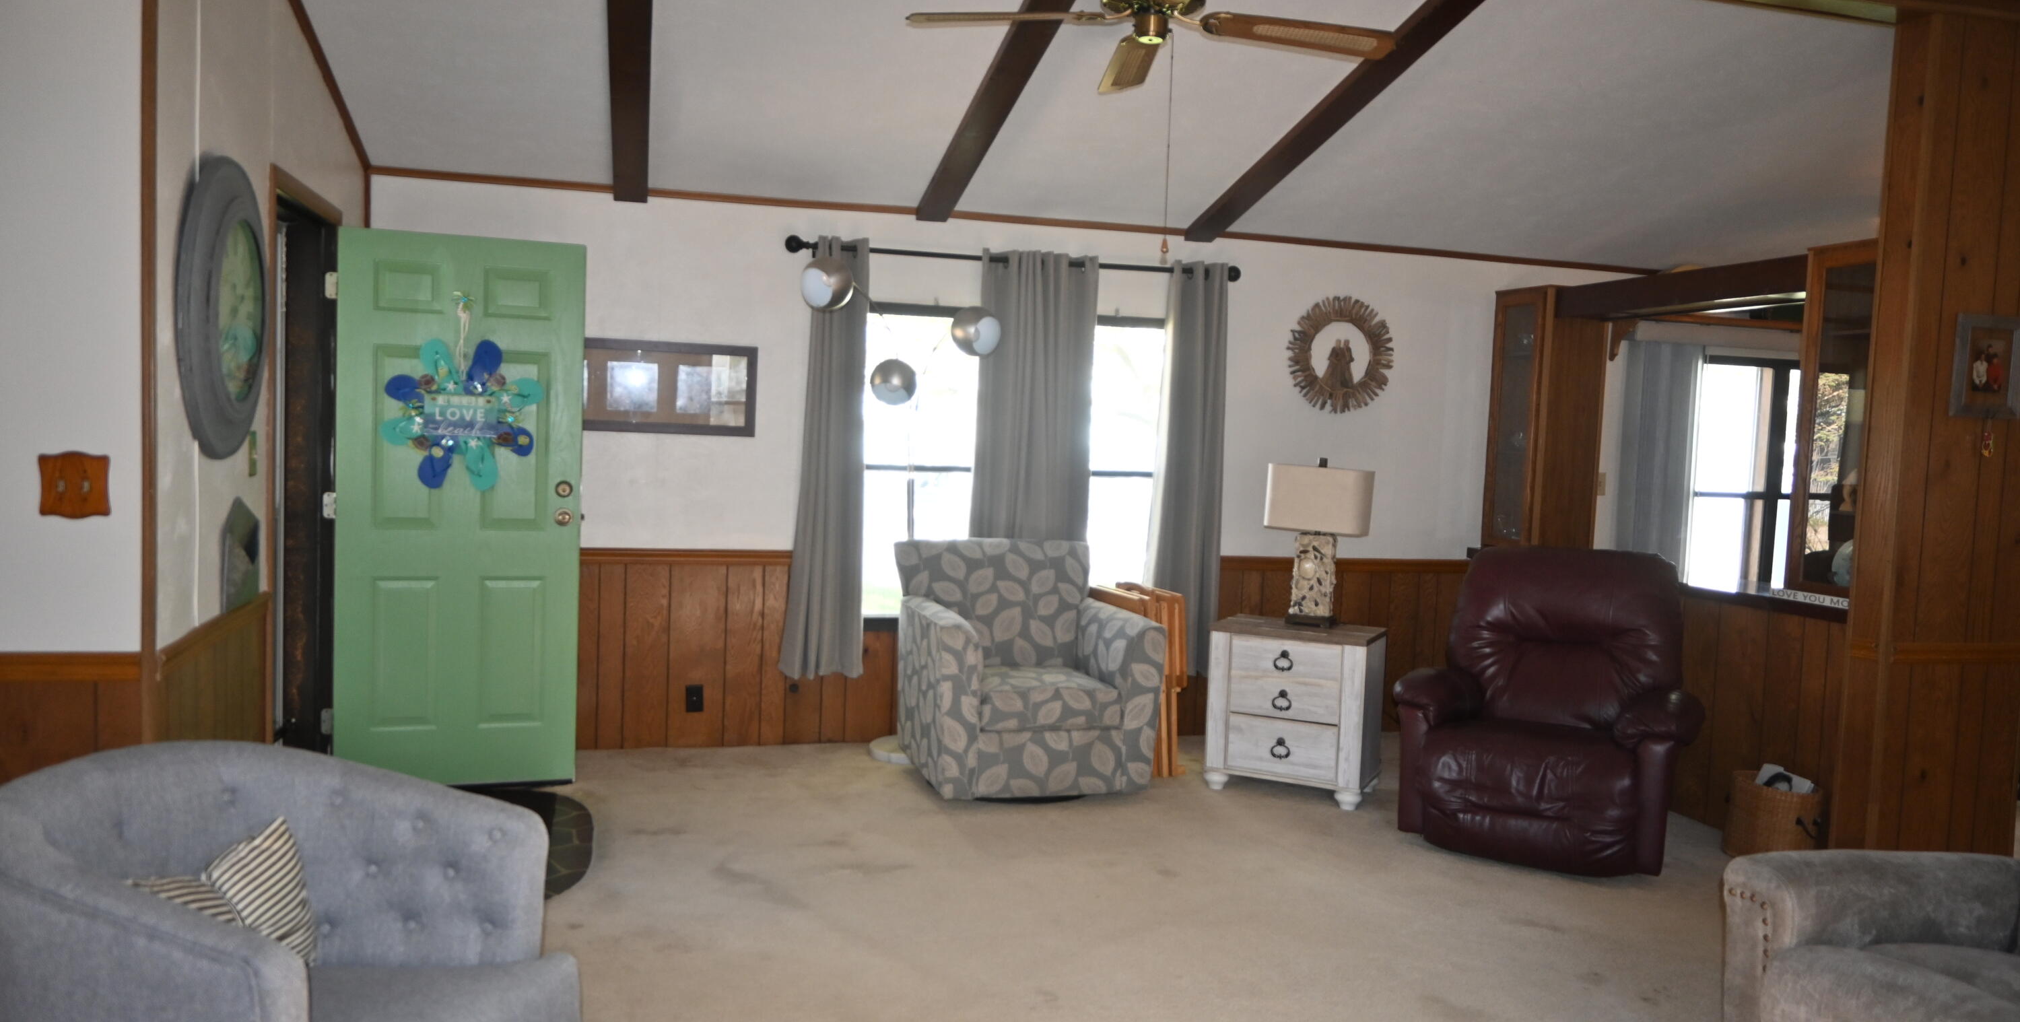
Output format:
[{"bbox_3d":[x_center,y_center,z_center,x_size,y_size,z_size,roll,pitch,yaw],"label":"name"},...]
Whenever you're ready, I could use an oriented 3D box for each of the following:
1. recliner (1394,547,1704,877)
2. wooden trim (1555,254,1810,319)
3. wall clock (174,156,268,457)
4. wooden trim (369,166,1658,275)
[{"bbox_3d":[1.958,0.643,4.848,0.950,0.990,0.950,4,4,26],"label":"recliner"},{"bbox_3d":[2.732,-0.873,5.392,0.260,0.130,1.355,1,4,-15],"label":"wooden trim"},{"bbox_3d":[-1.944,-0.503,3.361,0.055,0.735,0.735,1,4,-15],"label":"wall clock"},{"bbox_3d":[0.383,-1.236,5.886,5.848,0.036,0.022,1,4,-15],"label":"wooden trim"}]

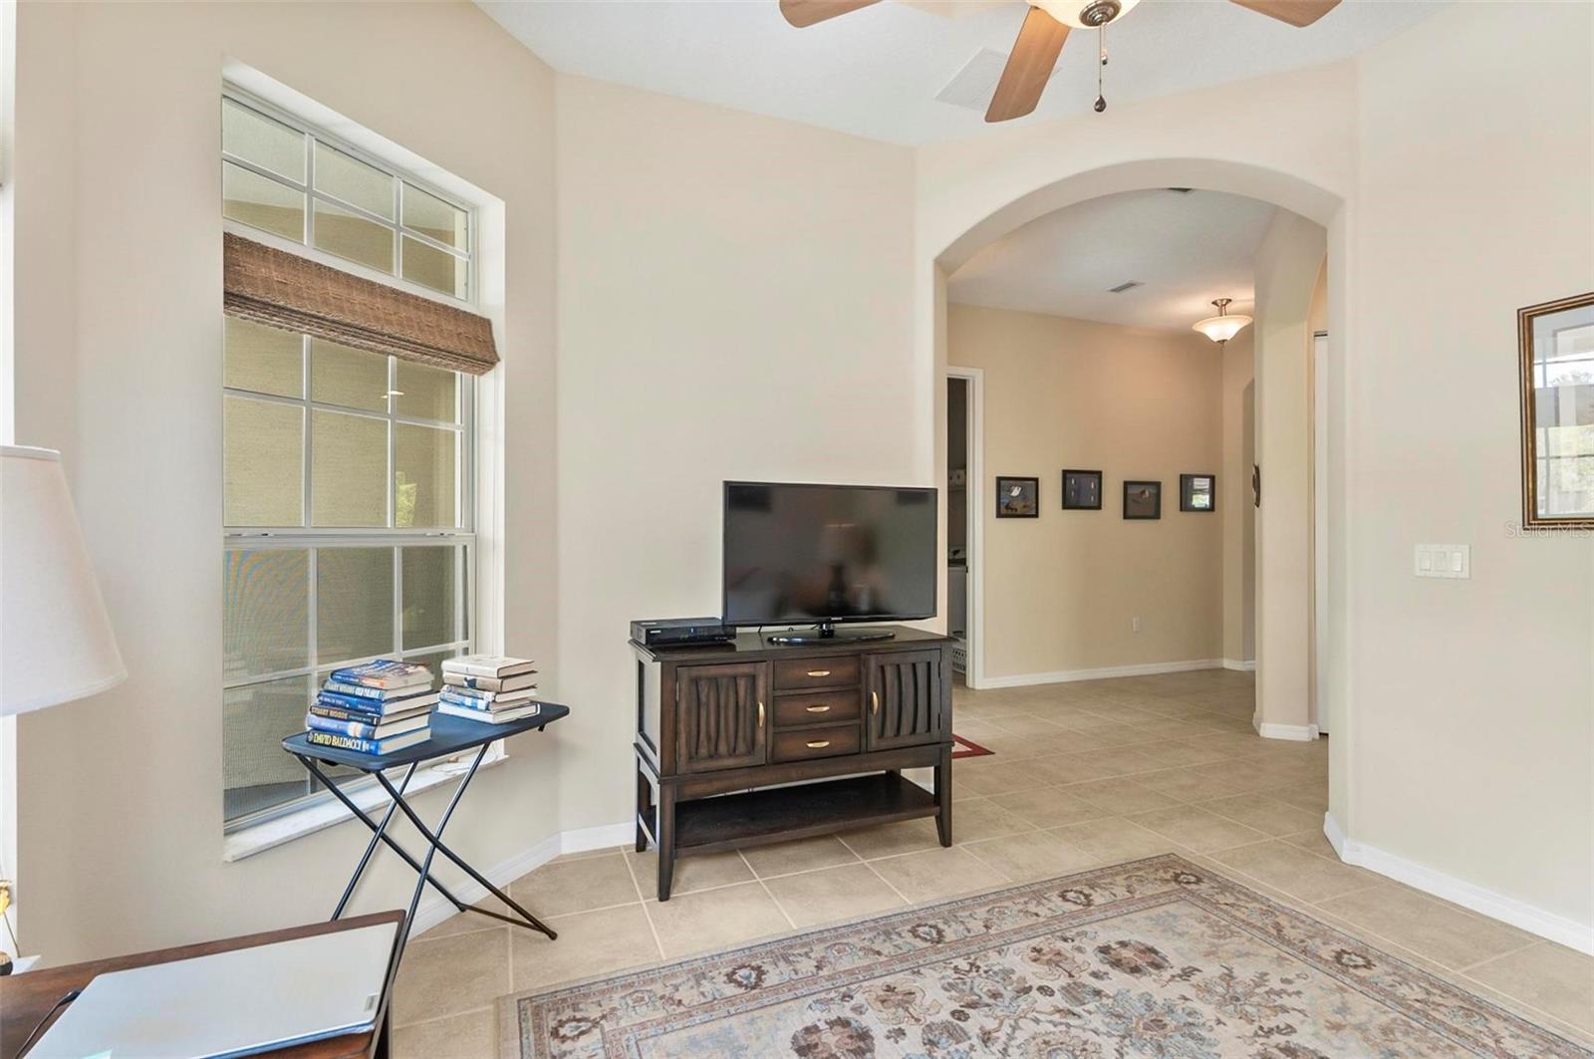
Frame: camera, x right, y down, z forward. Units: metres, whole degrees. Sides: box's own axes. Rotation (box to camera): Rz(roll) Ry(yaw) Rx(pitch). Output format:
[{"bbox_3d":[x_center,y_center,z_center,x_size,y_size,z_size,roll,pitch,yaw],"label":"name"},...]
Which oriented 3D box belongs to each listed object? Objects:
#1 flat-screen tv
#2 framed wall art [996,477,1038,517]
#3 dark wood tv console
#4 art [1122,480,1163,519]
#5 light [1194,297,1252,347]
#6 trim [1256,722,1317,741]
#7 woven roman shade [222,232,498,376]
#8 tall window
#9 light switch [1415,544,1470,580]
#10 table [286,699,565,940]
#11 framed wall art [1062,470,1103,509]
[{"bbox_3d":[0.159,0.129,2.869,0.940,0.615,0.200,0,-1,-20],"label":"flat-screen tv"},{"bbox_3d":[1.770,-0.256,5.660,0.410,0.325,0.025,0,-1,-20],"label":"framed wall art"},{"bbox_3d":[-0.001,0.849,2.801,1.175,0.825,0.470,0,-1,-20],"label":"dark wood tv console"},{"bbox_3d":[2.983,-0.249,6.108,0.410,0.325,0.025,0,-1,-20],"label":"art"},{"bbox_3d":[3.280,-1.592,5.450,0.400,0.350,0.400,0,-1,-20],"label":"light"},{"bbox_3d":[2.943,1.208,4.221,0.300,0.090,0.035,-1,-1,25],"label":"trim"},{"bbox_3d":[-1.349,-0.690,2.277,0.090,0.220,0.910,-1,-1,25],"label":"woven roman shade"},{"bbox_3d":[-1.439,-0.194,2.308,0.070,2.050,0.910,-1,-1,25],"label":"tall window"},{"bbox_3d":[2.243,0.112,2.462,0.012,0.113,0.160,0,-1,-20],"label":"light switch"},{"bbox_3d":[-1.046,0.909,2.018,0.430,0.695,0.660,-1,-1,25],"label":"table"},{"bbox_3d":[2.377,-0.328,5.885,0.410,0.325,0.025,0,-1,-20],"label":"framed wall art"}]

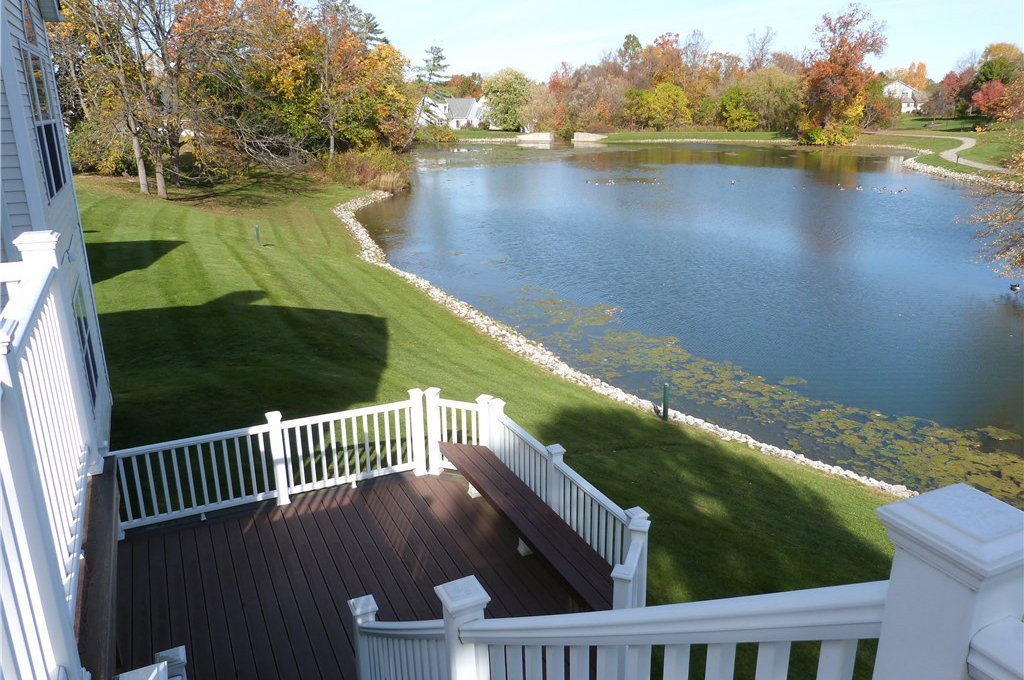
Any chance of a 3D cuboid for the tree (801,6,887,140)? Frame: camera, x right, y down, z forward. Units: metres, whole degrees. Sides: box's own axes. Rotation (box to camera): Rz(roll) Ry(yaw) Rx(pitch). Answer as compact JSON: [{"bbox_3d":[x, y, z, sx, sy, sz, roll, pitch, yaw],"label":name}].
[{"bbox_3d":[55.793,-44.534,124.461,14.470,22.518,12.300,0,17,0],"label":"tree"}]

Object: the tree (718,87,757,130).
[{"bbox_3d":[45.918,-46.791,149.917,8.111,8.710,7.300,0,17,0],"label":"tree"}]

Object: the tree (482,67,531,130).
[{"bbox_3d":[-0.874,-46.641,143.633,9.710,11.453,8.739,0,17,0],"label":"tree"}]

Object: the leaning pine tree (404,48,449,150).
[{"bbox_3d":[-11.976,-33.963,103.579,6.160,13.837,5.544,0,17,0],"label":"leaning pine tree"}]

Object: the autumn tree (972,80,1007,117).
[{"bbox_3d":[95.851,-48.351,148.443,6.829,7.067,6.488,0,17,0],"label":"autumn tree"}]

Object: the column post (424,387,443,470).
[{"bbox_3d":[-0.894,1.055,8.516,0.145,1.050,0.145,6,18,18],"label":"column post"}]

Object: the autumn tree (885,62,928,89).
[{"bbox_3d":[103.867,-66.250,194.209,11.035,12.439,8.828,0,17,0],"label":"autumn tree"}]

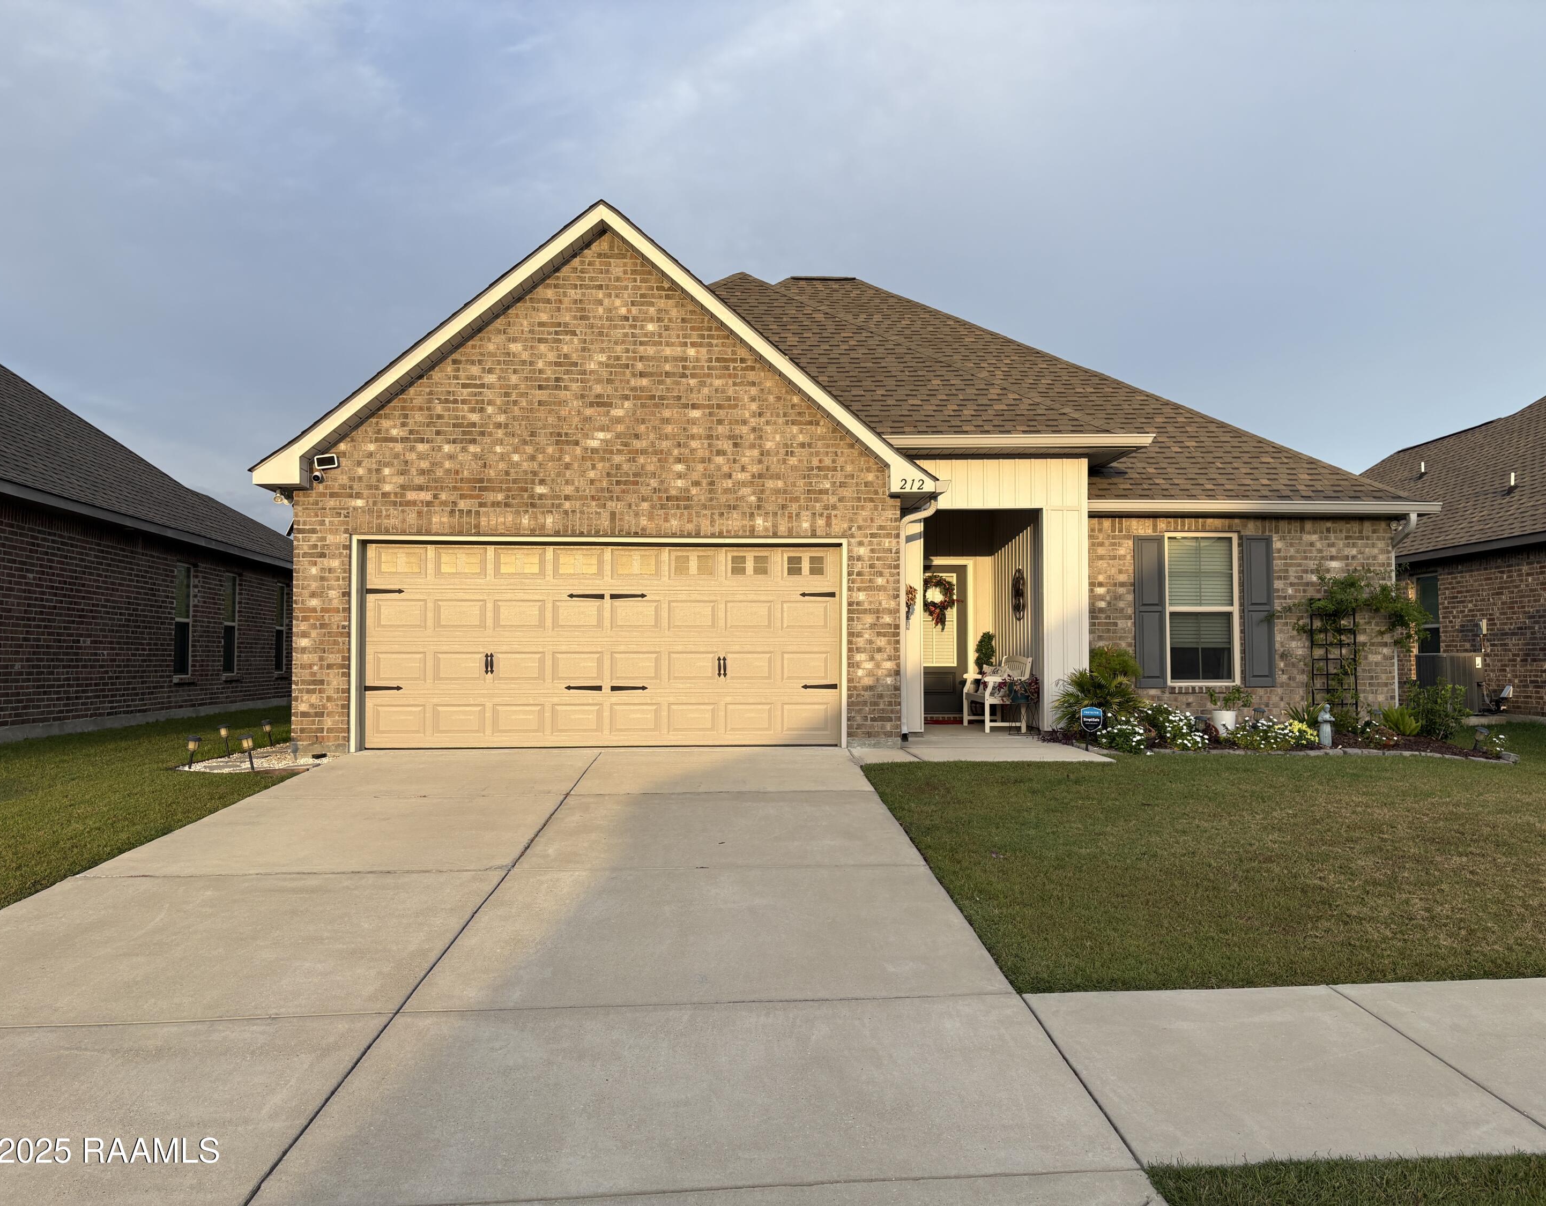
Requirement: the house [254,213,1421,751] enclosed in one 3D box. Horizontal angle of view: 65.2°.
[{"bbox_3d":[0.754,-1.737,19.491,13.200,7.150,14.200,0,-3,-6],"label":"house"}]

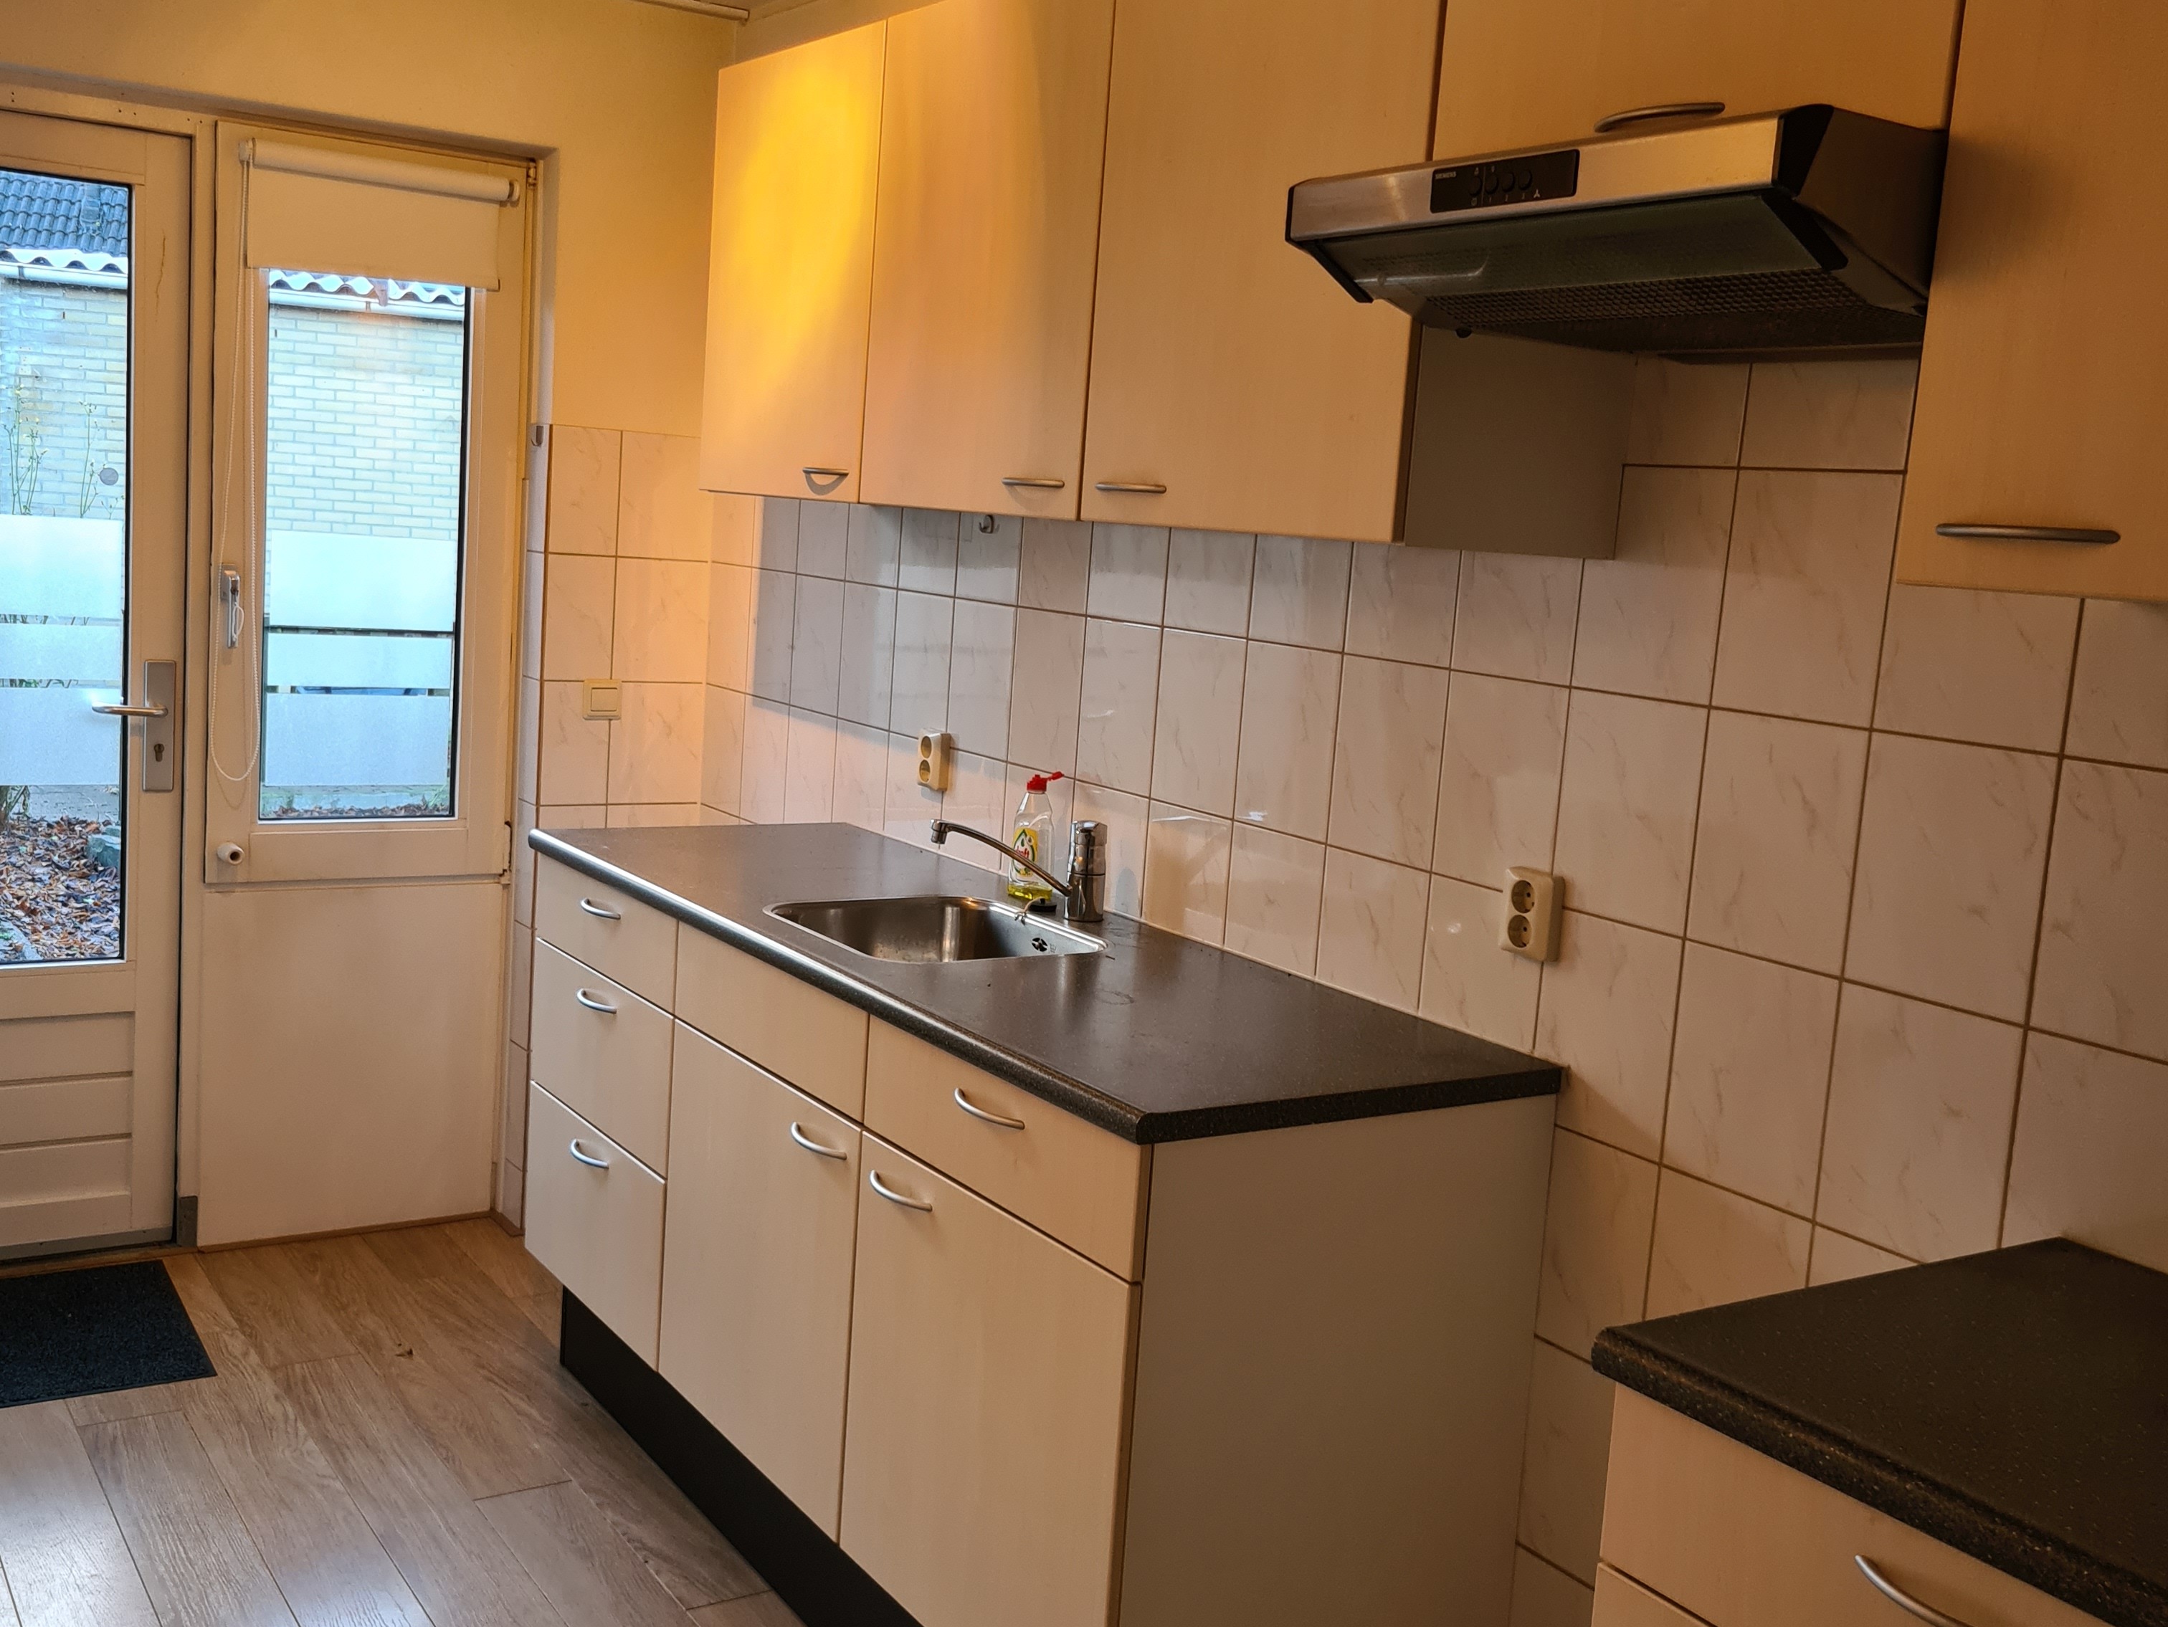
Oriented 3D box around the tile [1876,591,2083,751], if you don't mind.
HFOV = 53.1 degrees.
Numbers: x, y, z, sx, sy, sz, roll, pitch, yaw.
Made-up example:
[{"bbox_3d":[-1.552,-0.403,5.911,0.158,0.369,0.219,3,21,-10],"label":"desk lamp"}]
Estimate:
[{"bbox_3d":[0.849,-0.191,2.049,0.010,0.250,0.201,-1,10,-33],"label":"tile"}]

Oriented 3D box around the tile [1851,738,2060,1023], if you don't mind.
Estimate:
[{"bbox_3d":[0.814,0.058,2.040,0.009,0.247,0.198,-1,10,-33],"label":"tile"}]

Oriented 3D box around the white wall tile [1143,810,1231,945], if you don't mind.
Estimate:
[{"bbox_3d":[0.148,0.120,3.106,0.009,0.248,0.200,-1,9,-33],"label":"white wall tile"}]

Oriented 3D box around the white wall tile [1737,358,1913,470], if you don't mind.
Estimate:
[{"bbox_3d":[0.755,-0.472,2.182,0.010,0.250,0.201,-1,10,-33],"label":"white wall tile"}]

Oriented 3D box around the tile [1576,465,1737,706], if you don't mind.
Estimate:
[{"bbox_3d":[0.627,-0.254,2.384,0.010,0.250,0.201,-1,10,-33],"label":"tile"}]

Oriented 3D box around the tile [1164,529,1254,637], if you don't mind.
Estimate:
[{"bbox_3d":[0.183,-0.376,3.037,0.009,0.248,0.200,-1,9,-33],"label":"tile"}]

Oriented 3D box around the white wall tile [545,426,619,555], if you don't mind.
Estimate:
[{"bbox_3d":[-0.981,-0.631,4.262,0.143,0.246,0.009,-1,10,-33],"label":"white wall tile"}]

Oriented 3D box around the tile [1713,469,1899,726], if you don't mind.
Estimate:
[{"bbox_3d":[0.738,-0.223,2.217,0.010,0.250,0.201,-1,10,-33],"label":"tile"}]

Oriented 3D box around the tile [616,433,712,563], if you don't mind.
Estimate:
[{"bbox_3d":[-0.851,-0.643,4.431,0.202,0.250,0.010,-1,10,-33],"label":"tile"}]

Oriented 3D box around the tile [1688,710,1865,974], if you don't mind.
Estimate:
[{"bbox_3d":[0.711,0.027,2.220,0.010,0.247,0.200,-1,10,-33],"label":"tile"}]

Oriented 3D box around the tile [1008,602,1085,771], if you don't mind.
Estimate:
[{"bbox_3d":[-0.054,-0.189,3.361,0.009,0.247,0.198,-1,10,-33],"label":"tile"}]

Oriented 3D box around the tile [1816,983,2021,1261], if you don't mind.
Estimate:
[{"bbox_3d":[0.797,0.302,2.074,0.009,0.247,0.198,-1,10,-33],"label":"tile"}]

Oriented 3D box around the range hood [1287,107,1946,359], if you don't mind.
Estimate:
[{"bbox_3d":[0.558,-0.505,1.967,0.503,0.139,0.597,-1,10,-33],"label":"range hood"}]

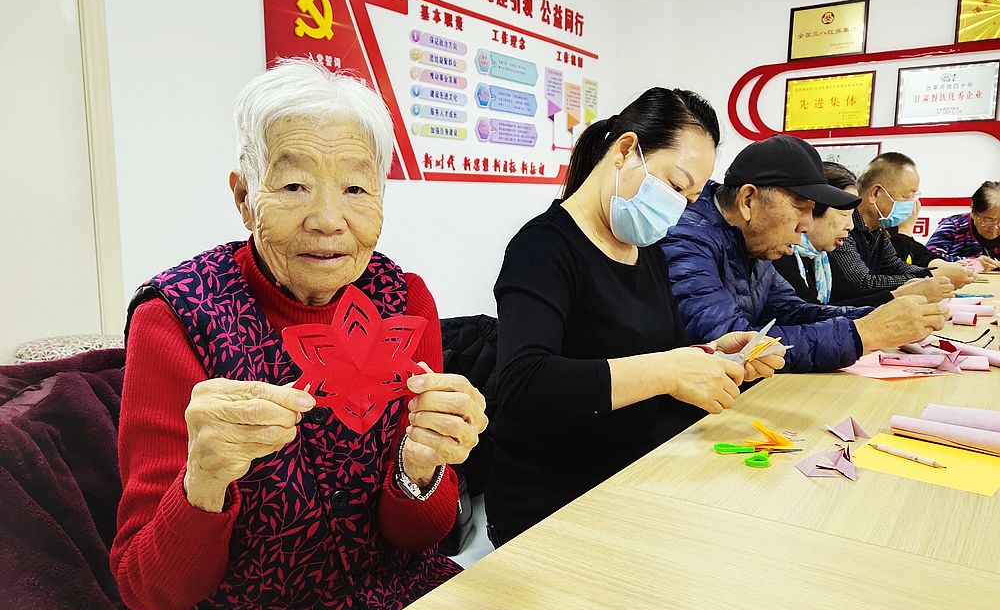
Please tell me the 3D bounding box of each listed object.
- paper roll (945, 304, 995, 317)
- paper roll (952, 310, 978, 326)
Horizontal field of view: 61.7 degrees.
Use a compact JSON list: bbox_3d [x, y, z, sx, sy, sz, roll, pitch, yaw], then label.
[{"bbox_3d":[1.371,0.015,2.440,0.128,0.032,0.032,1,7,15],"label":"paper roll"},{"bbox_3d":[1.254,0.037,2.258,0.057,0.034,0.034,6,9,43],"label":"paper roll"}]

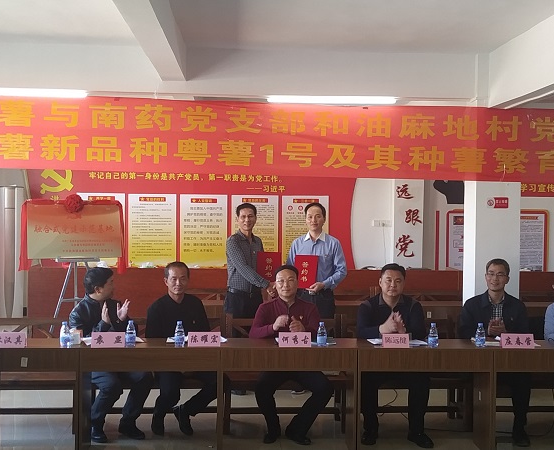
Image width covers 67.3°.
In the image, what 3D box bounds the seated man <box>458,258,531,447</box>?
[{"bbox_3d":[1.631,0.924,3.120,0.540,1.270,0.660,1,2,0],"label":"seated man"}]

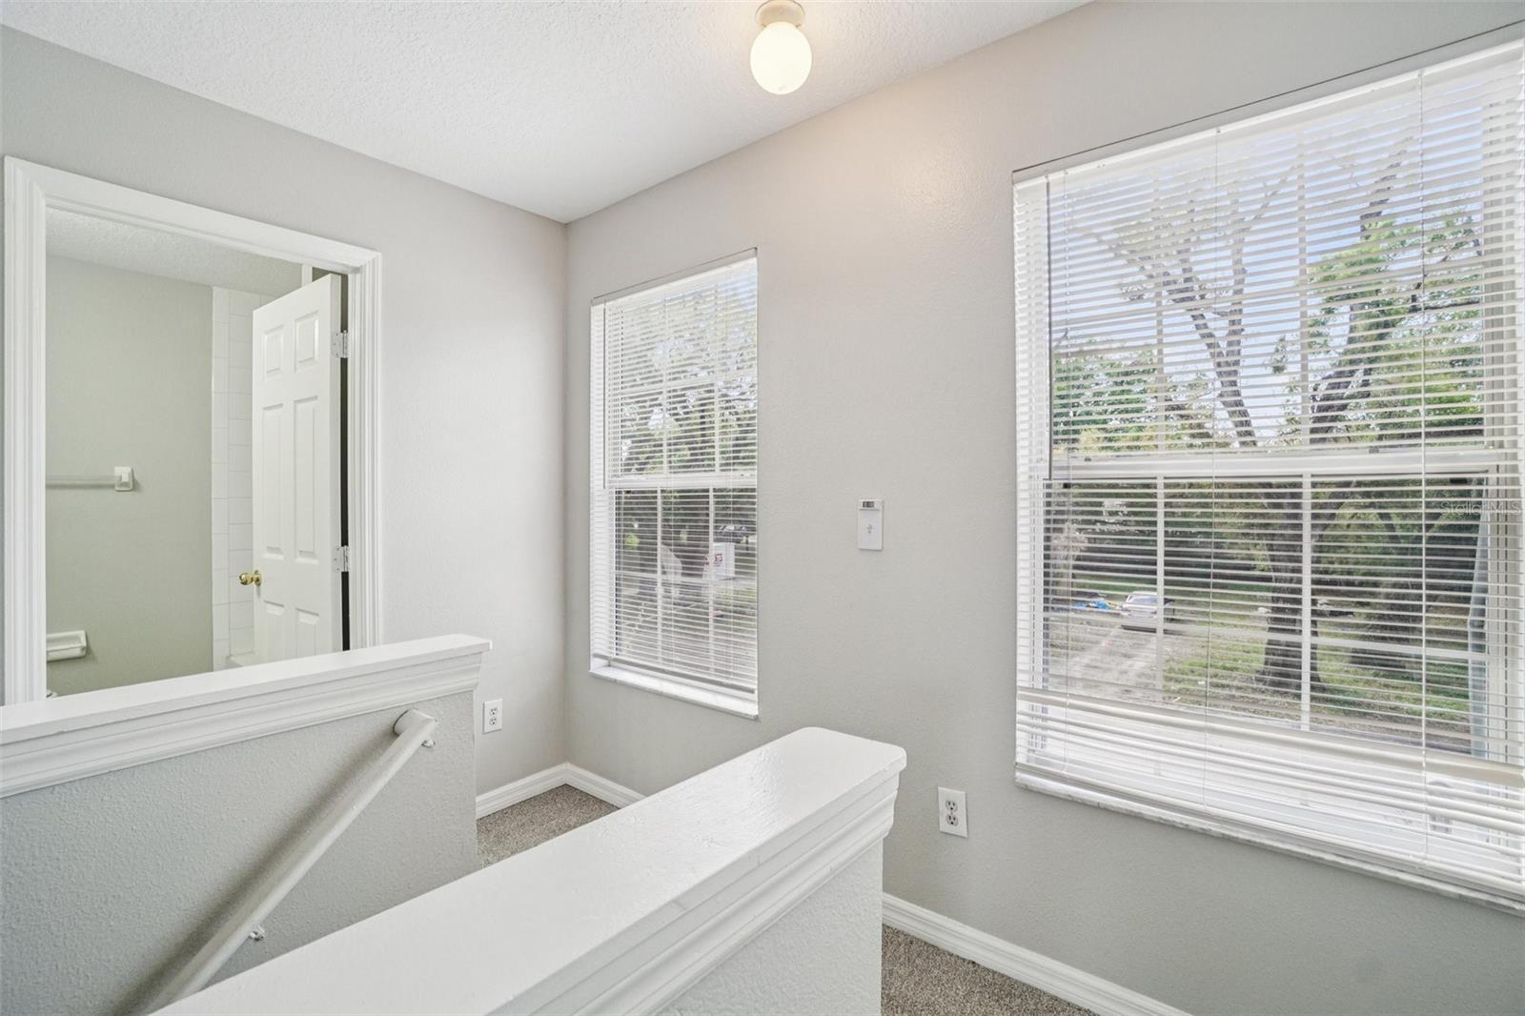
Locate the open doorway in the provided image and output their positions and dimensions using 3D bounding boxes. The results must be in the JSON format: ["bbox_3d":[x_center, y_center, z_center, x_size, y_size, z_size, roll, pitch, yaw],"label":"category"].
[{"bbox_3d":[-1.668,0.164,1.958,0.140,2.110,0.851,0,1,42],"label":"open doorway"}]

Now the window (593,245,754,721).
[{"bbox_3d":[-0.354,-0.111,2.415,0.865,1.478,0.040,0,1,37],"label":"window"}]

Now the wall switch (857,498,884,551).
[{"bbox_3d":[0.317,0.050,1.878,0.080,0.149,0.018,0,1,37],"label":"wall switch"}]

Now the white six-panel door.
[{"bbox_3d":[-1.798,0.194,2.451,0.720,2.025,0.040,0,0,35],"label":"white six-panel door"}]

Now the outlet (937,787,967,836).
[{"bbox_3d":[0.520,0.834,1.737,0.076,0.120,0.009,0,1,37],"label":"outlet"}]

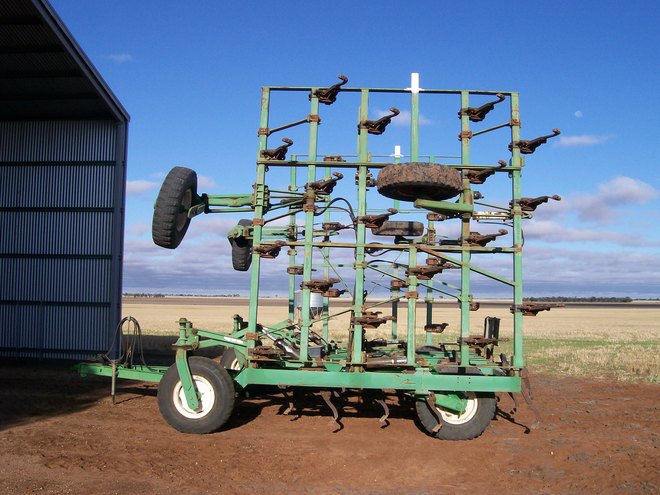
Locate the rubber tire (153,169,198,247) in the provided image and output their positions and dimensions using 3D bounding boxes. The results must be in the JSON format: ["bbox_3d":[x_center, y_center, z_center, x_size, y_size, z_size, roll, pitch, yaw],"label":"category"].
[{"bbox_3d":[-1.515,-0.390,6.757,0.235,0.820,0.820,15,-4,2],"label":"rubber tire"}]

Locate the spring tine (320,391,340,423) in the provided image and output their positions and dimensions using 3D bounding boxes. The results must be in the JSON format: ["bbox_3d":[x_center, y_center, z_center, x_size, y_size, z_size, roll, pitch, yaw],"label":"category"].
[{"bbox_3d":[0.005,1.637,7.180,0.220,0.380,0.065,0,-4,9],"label":"spring tine"}]

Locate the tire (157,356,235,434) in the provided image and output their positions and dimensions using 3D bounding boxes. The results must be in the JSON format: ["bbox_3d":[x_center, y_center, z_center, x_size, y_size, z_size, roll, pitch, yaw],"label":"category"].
[{"bbox_3d":[-1.410,1.564,7.266,0.820,0.820,0.230,0,-4,9],"label":"tire"}]

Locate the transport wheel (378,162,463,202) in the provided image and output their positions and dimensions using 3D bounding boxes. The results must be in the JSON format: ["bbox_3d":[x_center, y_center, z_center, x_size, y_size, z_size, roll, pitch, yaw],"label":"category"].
[{"bbox_3d":[0.871,-0.624,6.693,0.820,0.225,0.820,1,-10,9],"label":"transport wheel"}]

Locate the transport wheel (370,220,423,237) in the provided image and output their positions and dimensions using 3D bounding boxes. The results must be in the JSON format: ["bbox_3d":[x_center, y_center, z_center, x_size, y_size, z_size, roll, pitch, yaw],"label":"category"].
[{"bbox_3d":[1.074,-0.293,10.783,0.820,0.225,0.820,1,1,9],"label":"transport wheel"}]

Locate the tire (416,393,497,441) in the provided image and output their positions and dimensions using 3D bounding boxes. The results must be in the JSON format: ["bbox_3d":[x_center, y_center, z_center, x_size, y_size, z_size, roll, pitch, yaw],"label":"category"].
[{"bbox_3d":[1.281,1.569,7.034,0.820,0.820,0.230,0,-4,9],"label":"tire"}]

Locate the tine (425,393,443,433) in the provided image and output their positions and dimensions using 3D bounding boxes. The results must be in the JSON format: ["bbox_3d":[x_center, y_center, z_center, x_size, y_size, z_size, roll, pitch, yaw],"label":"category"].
[{"bbox_3d":[1.025,1.620,6.800,0.200,0.420,0.065,0,-4,9],"label":"tine"}]

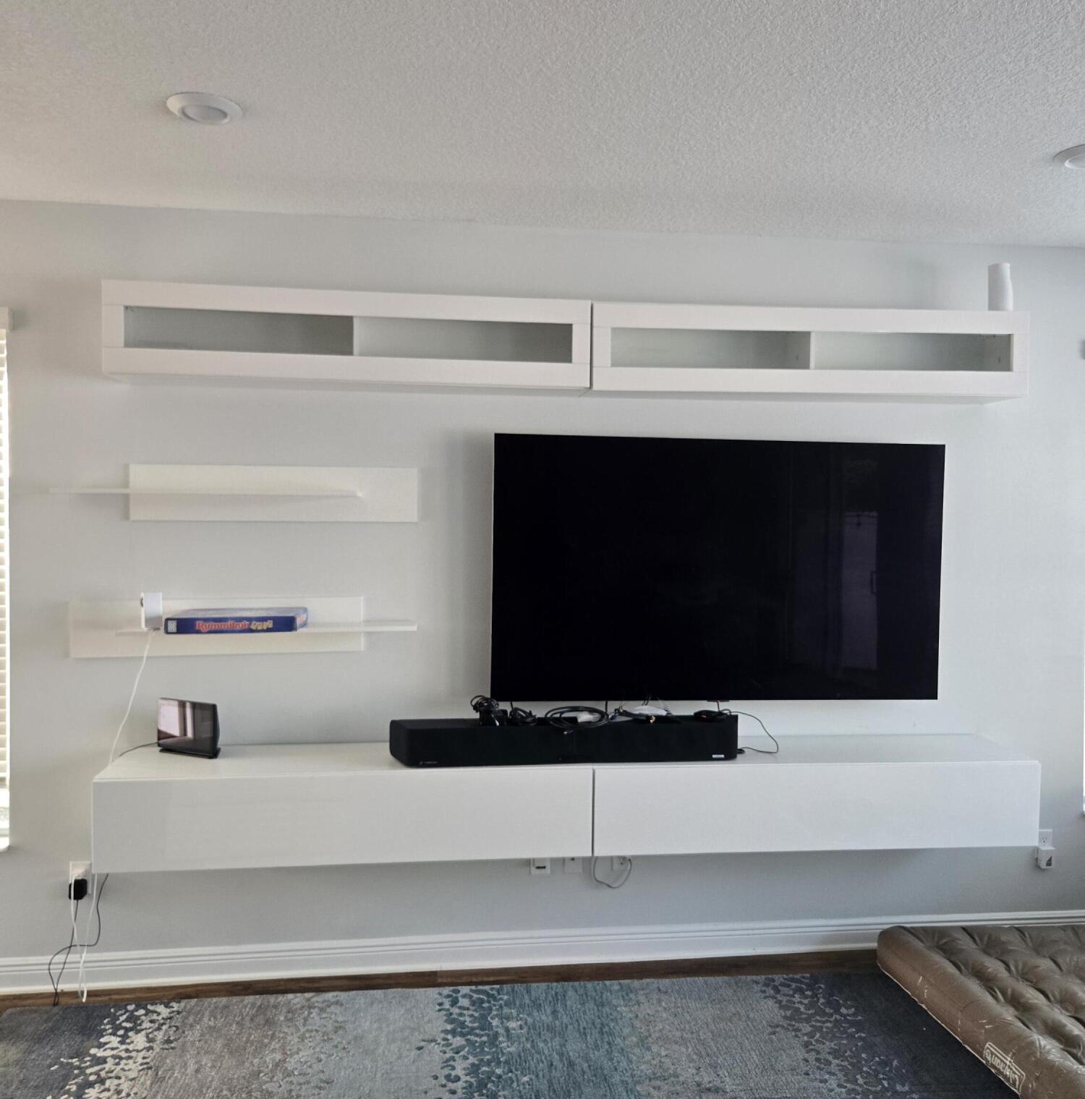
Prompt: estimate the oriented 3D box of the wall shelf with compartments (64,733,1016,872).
[{"bbox_3d":[0.140,0.876,3.418,3.191,0.304,0.407,0,2,-6],"label":"wall shelf with compartments"}]

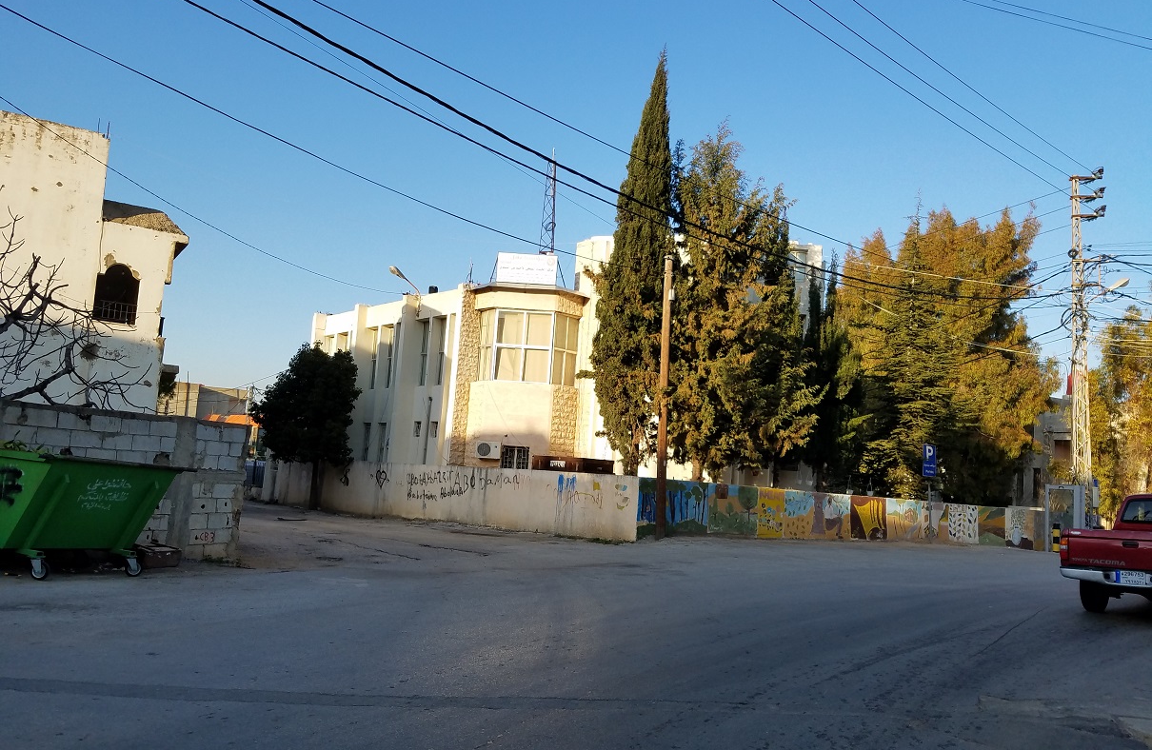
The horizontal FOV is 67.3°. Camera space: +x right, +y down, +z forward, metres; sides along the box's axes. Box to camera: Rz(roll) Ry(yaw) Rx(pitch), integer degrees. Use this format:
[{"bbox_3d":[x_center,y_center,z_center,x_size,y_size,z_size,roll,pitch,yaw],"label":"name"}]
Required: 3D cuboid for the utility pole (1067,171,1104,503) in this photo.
[{"bbox_3d":[18.295,-0.672,31.037,1.200,13.900,0.800,3,-7,0],"label":"utility pole"}]

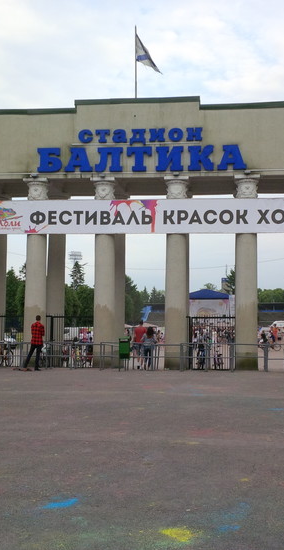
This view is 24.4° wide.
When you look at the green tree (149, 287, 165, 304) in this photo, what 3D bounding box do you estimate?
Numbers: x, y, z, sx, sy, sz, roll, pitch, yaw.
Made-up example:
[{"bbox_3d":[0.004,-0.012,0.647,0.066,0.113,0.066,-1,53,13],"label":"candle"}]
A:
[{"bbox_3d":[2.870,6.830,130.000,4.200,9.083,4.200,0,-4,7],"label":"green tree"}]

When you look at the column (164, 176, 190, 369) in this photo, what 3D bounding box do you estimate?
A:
[{"bbox_3d":[1.202,-0.113,22.869,0.820,6.757,0.820,0,-4,7],"label":"column"}]

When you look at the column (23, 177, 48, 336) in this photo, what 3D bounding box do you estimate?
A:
[{"bbox_3d":[-3.819,-0.120,23.803,0.840,6.854,0.840,0,-4,6],"label":"column"}]

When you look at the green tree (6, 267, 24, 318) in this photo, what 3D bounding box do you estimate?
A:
[{"bbox_3d":[-9.708,2.436,50.000,3.400,5.848,3.400,0,-4,7],"label":"green tree"}]

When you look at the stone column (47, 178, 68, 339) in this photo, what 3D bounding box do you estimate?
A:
[{"bbox_3d":[-3.418,0.110,26.236,0.800,6.771,0.800,0,-4,7],"label":"stone column"}]

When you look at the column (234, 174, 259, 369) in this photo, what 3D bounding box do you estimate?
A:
[{"bbox_3d":[3.678,-0.130,22.948,0.840,6.790,0.840,0,-4,6],"label":"column"}]

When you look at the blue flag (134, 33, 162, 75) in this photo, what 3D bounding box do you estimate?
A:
[{"bbox_3d":[0.245,-8.321,24.725,0.946,1.550,0.250,0,-4,6],"label":"blue flag"}]

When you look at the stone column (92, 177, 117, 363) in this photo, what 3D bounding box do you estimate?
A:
[{"bbox_3d":[-1.362,-0.125,23.523,0.840,6.835,0.840,0,-4,6],"label":"stone column"}]

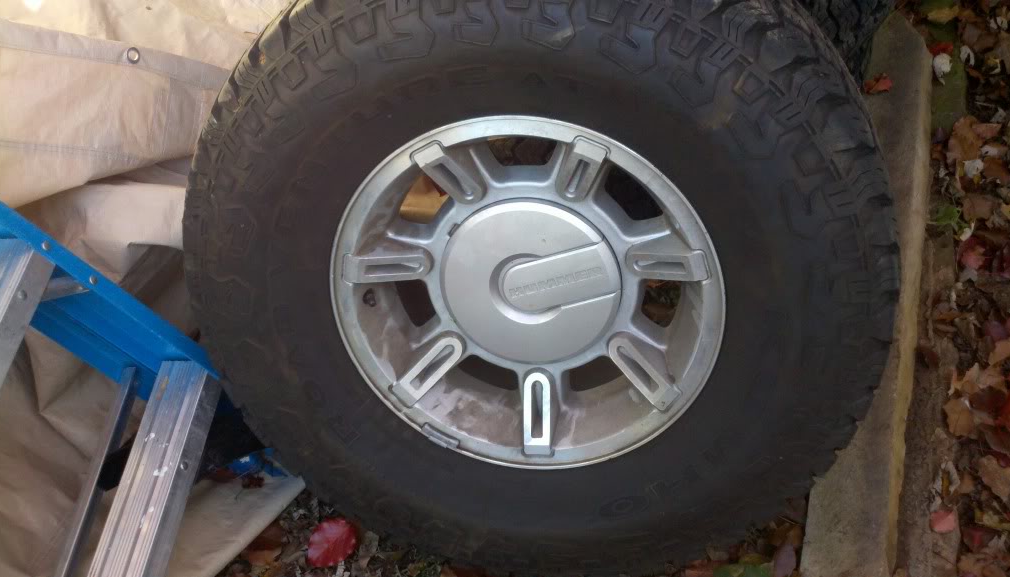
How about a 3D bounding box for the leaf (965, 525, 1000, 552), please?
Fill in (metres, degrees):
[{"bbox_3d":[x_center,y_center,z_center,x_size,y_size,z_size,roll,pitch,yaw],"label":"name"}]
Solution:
[{"bbox_3d":[0.716,0.372,1.552,0.054,0.012,0.037,-17,50,-14],"label":"leaf"}]

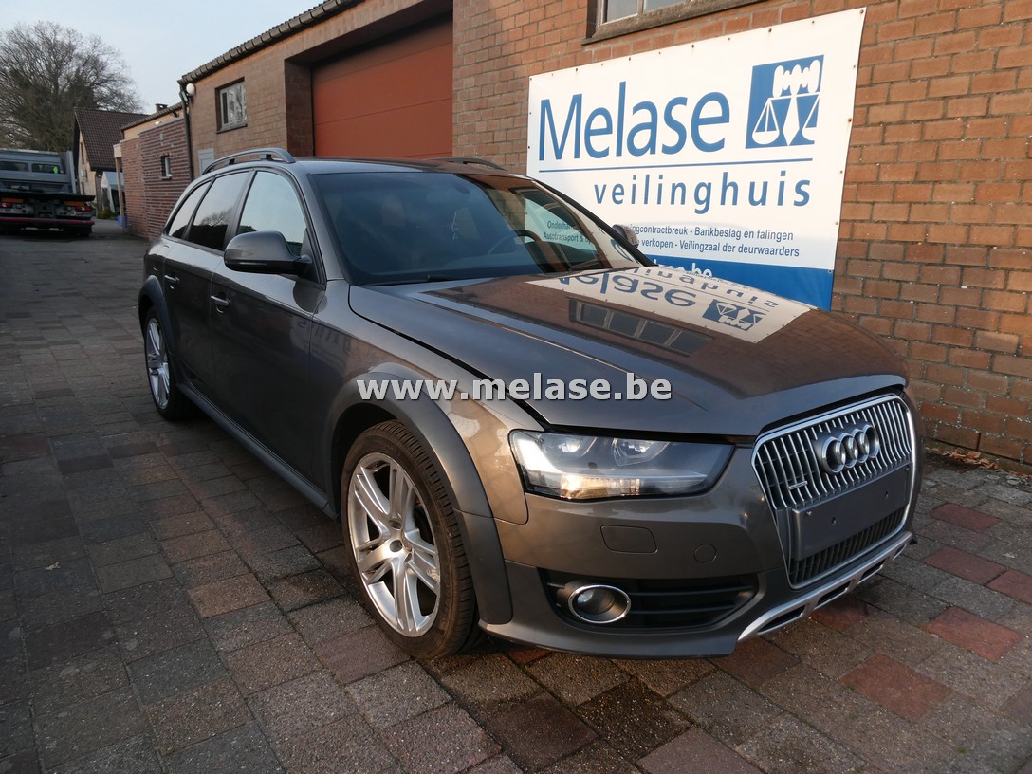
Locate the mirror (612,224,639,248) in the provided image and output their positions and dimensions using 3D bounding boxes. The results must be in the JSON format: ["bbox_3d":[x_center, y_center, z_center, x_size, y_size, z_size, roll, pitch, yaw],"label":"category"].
[{"bbox_3d":[0.555,-0.721,3.570,0.235,0.160,0.160,-10,18,-37],"label":"mirror"}]

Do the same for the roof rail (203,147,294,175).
[{"bbox_3d":[-1.414,-1.148,3.635,0.065,0.085,1.622,-9,17,-35],"label":"roof rail"}]

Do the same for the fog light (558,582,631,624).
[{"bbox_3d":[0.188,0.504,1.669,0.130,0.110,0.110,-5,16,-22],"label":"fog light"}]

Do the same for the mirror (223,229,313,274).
[{"bbox_3d":[-0.867,-0.466,2.476,0.235,0.160,0.160,-10,18,-37],"label":"mirror"}]

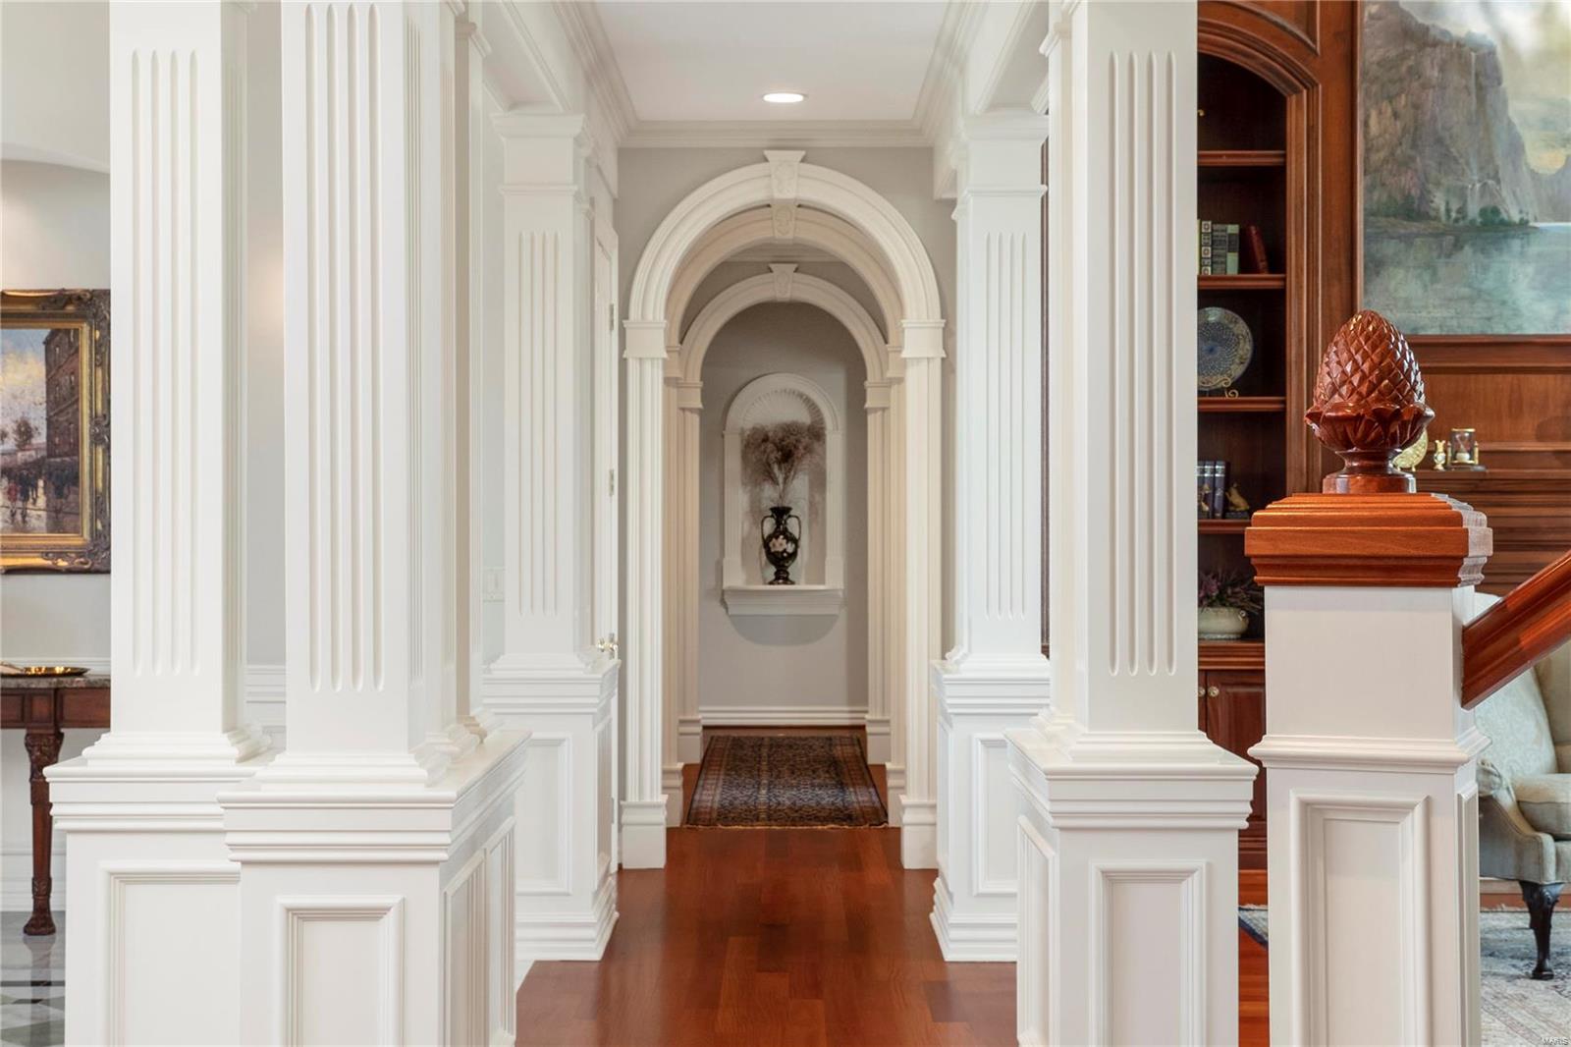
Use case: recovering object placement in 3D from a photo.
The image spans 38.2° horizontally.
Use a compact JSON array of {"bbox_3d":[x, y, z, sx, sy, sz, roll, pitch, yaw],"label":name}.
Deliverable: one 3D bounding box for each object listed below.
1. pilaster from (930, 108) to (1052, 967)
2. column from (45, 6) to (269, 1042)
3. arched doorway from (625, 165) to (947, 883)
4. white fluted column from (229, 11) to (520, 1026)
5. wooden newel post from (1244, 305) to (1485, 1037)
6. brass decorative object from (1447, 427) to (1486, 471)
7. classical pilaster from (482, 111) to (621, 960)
[{"bbox_3d":[0.729,0.035,7.710,0.432,2.730,0.840,0,0,0],"label":"pilaster"},{"bbox_3d":[-1.245,0.035,4.705,0.432,2.730,0.430,0,0,0],"label":"column"},{"bbox_3d":[-0.006,-0.052,9.315,1.308,2.905,0.250,0,0,0],"label":"arched doorway"},{"bbox_3d":[-0.808,0.035,4.685,0.432,2.730,1.190,0,0,0],"label":"white fluted column"},{"bbox_3d":[0.667,0.505,2.600,0.240,1.500,0.240,0,0,23],"label":"wooden newel post"},{"bbox_3d":[2.705,-0.297,9.050,0.140,0.172,0.095,0,0,0],"label":"brass decorative object"},{"bbox_3d":[-0.804,0.035,7.710,0.432,2.730,0.840,0,0,0],"label":"classical pilaster"}]

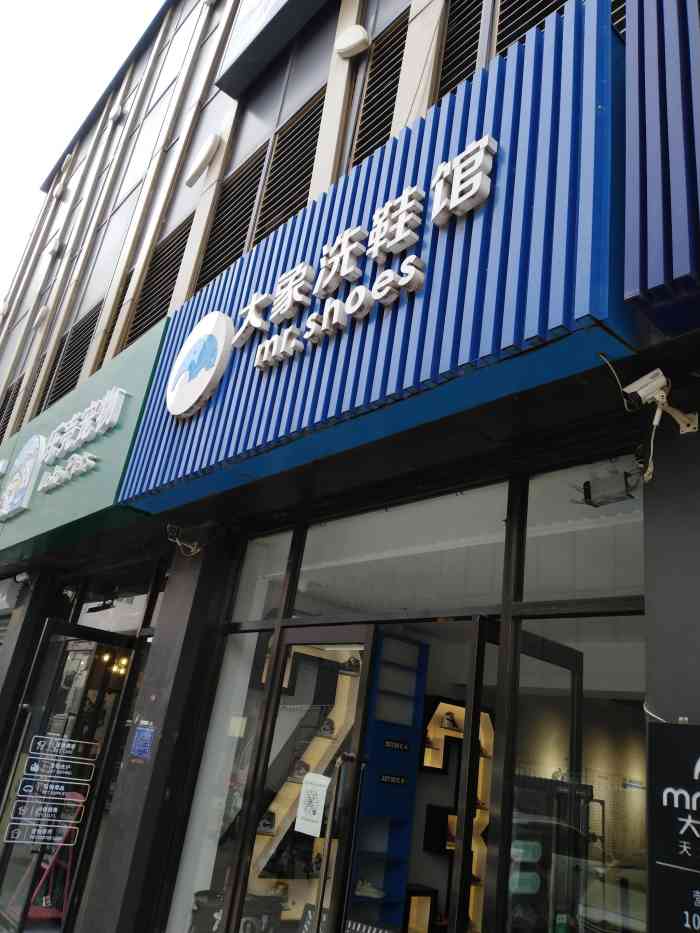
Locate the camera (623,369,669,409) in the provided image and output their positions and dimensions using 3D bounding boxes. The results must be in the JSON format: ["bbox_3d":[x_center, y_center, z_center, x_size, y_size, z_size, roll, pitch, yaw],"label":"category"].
[{"bbox_3d":[1.150,-0.302,2.730,0.163,0.074,0.071,-30,-33,10],"label":"camera"}]

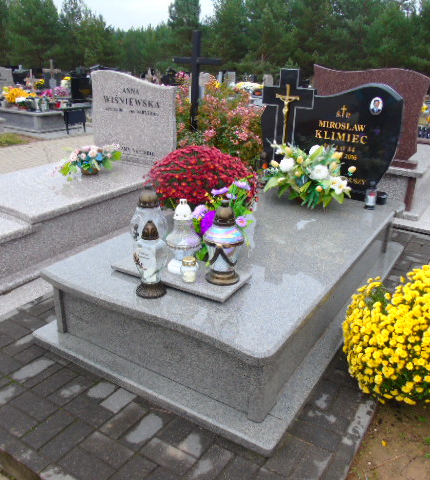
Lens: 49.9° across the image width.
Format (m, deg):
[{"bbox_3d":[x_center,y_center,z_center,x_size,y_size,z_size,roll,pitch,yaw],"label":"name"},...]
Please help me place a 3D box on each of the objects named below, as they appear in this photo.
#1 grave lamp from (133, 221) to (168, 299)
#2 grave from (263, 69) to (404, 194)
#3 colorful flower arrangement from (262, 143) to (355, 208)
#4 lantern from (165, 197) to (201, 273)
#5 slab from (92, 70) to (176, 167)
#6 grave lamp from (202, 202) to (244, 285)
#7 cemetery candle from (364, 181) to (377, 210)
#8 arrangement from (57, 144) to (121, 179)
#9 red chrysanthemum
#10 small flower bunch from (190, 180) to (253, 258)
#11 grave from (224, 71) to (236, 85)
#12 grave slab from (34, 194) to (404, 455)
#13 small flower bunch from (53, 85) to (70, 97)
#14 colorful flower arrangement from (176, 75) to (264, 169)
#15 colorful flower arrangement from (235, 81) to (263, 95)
[{"bbox_3d":[-0.292,0.082,2.113,0.152,0.345,0.148,6,23,10],"label":"grave lamp"},{"bbox_3d":[0.879,-0.841,3.694,1.105,0.945,0.130,15,25,28],"label":"grave"},{"bbox_3d":[0.638,-0.435,3.238,0.620,0.424,0.420,15,25,28],"label":"colorful flower arrangement"},{"bbox_3d":[-0.151,-0.021,2.253,0.168,0.365,0.168,2,22,-1],"label":"lantern"},{"bbox_3d":[-0.719,-1.085,4.129,0.910,0.790,0.100,15,25,28],"label":"slab"},{"bbox_3d":[0.060,0.008,2.168,0.188,0.395,0.188,2,22,-1],"label":"grave lamp"},{"bbox_3d":[1.178,-0.335,3.467,0.092,0.205,0.092,15,25,28],"label":"cemetery candle"},{"bbox_3d":[-1.056,-0.689,3.884,0.560,0.260,0.360,-4,24,-14],"label":"arrangement"},{"bbox_3d":[-0.079,-0.358,2.919,0.670,0.440,0.670,2,22,-1],"label":"red chrysanthemum"},{"bbox_3d":[0.047,-0.101,2.353,0.310,0.420,0.270,15,25,28],"label":"small flower bunch"},{"bbox_3d":[0.415,-4.872,14.448,0.130,0.730,0.580,15,25,28],"label":"grave"},{"bbox_3d":[0.283,0.118,2.887,1.301,0.370,2.385,15,25,28],"label":"grave slab"},{"bbox_3d":[-3.096,-3.005,9.353,0.320,0.280,0.350,15,26,29],"label":"small flower bunch"},{"bbox_3d":[0.017,-1.090,4.797,1.000,1.150,0.800,15,25,28],"label":"colorful flower arrangement"},{"bbox_3d":[0.870,-3.844,11.651,0.640,0.360,0.500,15,26,29],"label":"colorful flower arrangement"}]

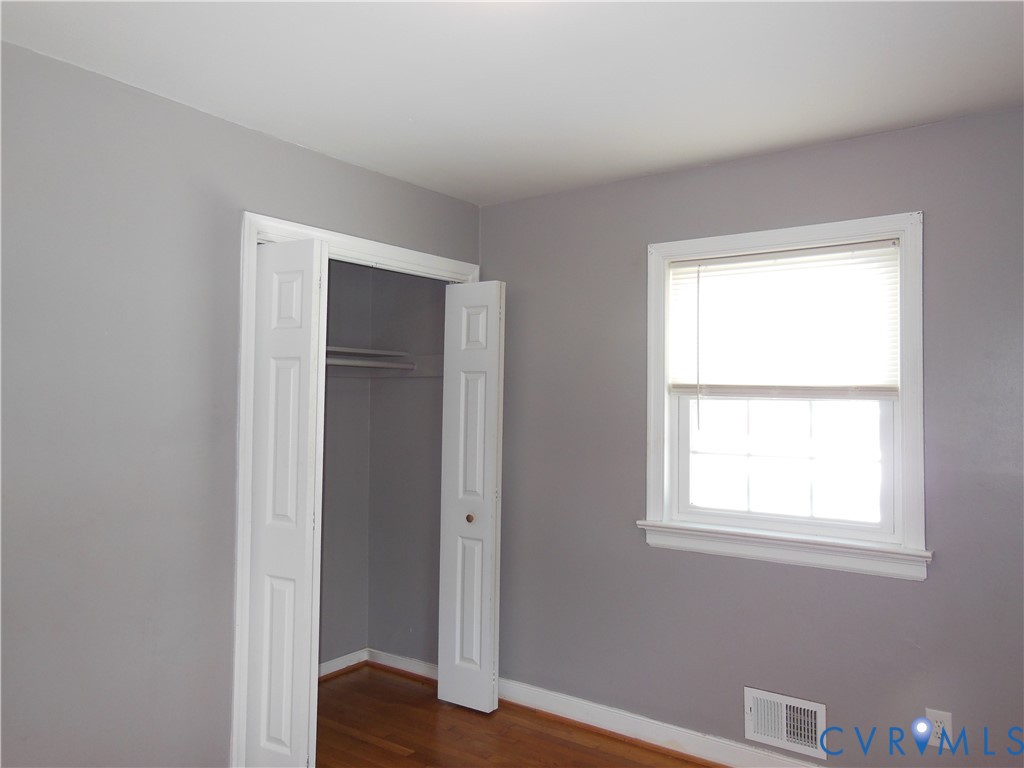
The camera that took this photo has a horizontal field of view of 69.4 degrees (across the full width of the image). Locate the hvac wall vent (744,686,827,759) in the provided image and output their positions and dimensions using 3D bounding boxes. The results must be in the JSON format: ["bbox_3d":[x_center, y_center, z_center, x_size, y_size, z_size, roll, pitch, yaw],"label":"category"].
[{"bbox_3d":[1.030,1.280,2.796,0.300,0.197,0.025,0,-2,36],"label":"hvac wall vent"}]

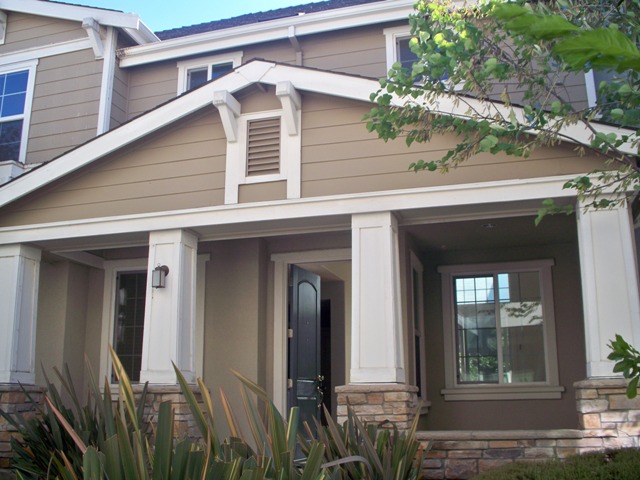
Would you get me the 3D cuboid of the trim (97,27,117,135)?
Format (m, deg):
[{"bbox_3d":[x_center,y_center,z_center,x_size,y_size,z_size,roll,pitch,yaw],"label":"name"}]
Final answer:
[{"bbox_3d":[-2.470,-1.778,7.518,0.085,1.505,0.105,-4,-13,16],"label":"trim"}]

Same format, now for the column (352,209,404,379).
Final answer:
[{"bbox_3d":[0.517,0.542,5.978,0.411,1.533,0.410,-4,-13,16],"label":"column"}]

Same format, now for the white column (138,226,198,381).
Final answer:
[{"bbox_3d":[-1.513,0.688,6.574,0.402,1.533,0.410,-4,-13,16],"label":"white column"}]

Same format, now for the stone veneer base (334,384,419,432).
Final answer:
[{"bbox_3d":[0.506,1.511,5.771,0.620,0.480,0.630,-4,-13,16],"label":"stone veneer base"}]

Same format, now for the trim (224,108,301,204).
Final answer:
[{"bbox_3d":[-0.565,-0.828,6.416,0.797,0.933,0.050,-4,-13,16],"label":"trim"}]

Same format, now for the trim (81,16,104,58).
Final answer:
[{"bbox_3d":[-2.601,-2.310,7.456,0.138,0.385,0.340,-4,-13,16],"label":"trim"}]

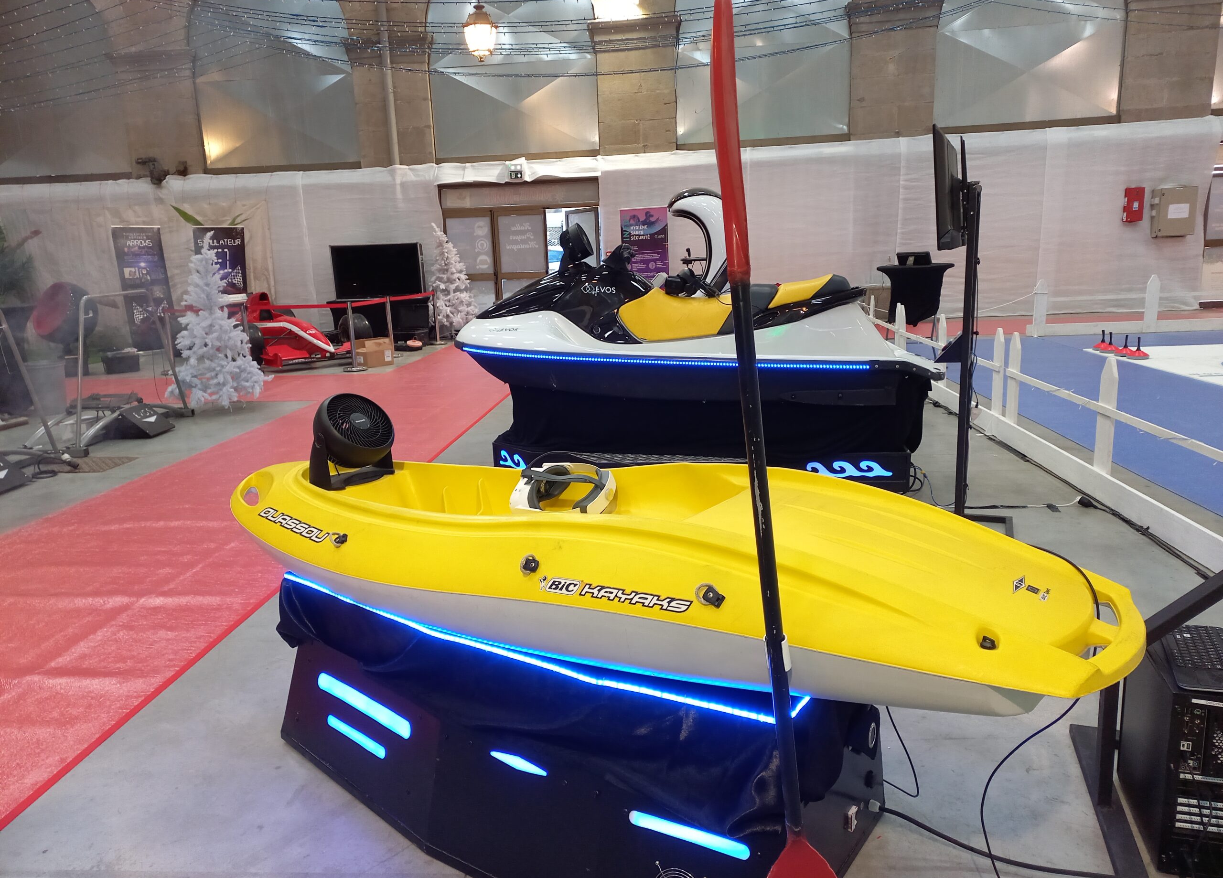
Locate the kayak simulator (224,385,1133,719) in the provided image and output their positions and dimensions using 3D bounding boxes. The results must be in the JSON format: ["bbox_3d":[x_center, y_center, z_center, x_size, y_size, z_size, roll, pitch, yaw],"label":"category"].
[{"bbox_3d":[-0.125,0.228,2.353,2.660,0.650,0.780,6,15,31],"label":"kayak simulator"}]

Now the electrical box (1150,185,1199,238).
[{"bbox_3d":[9.502,-3.836,14.900,0.600,0.790,0.250,-1,13,7],"label":"electrical box"}]

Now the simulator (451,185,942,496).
[{"bbox_3d":[0.442,-0.718,5.888,3.258,1.780,1.220,2,13,16],"label":"simulator"}]

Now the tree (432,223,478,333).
[{"bbox_3d":[-2.688,-2.738,15.200,0.950,1.940,0.950,-2,13,0],"label":"tree"}]

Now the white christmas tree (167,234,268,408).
[{"bbox_3d":[-4.152,-1.239,9.350,1.100,1.840,1.100,-2,13,0],"label":"white christmas tree"}]

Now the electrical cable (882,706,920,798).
[{"bbox_3d":[0.755,0.815,2.300,0.110,0.260,0.090,-2,13,0],"label":"electrical cable"}]

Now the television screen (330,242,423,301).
[{"bbox_3d":[-3.925,-2.792,14.750,1.470,0.910,0.100,-2,13,2],"label":"television screen"}]

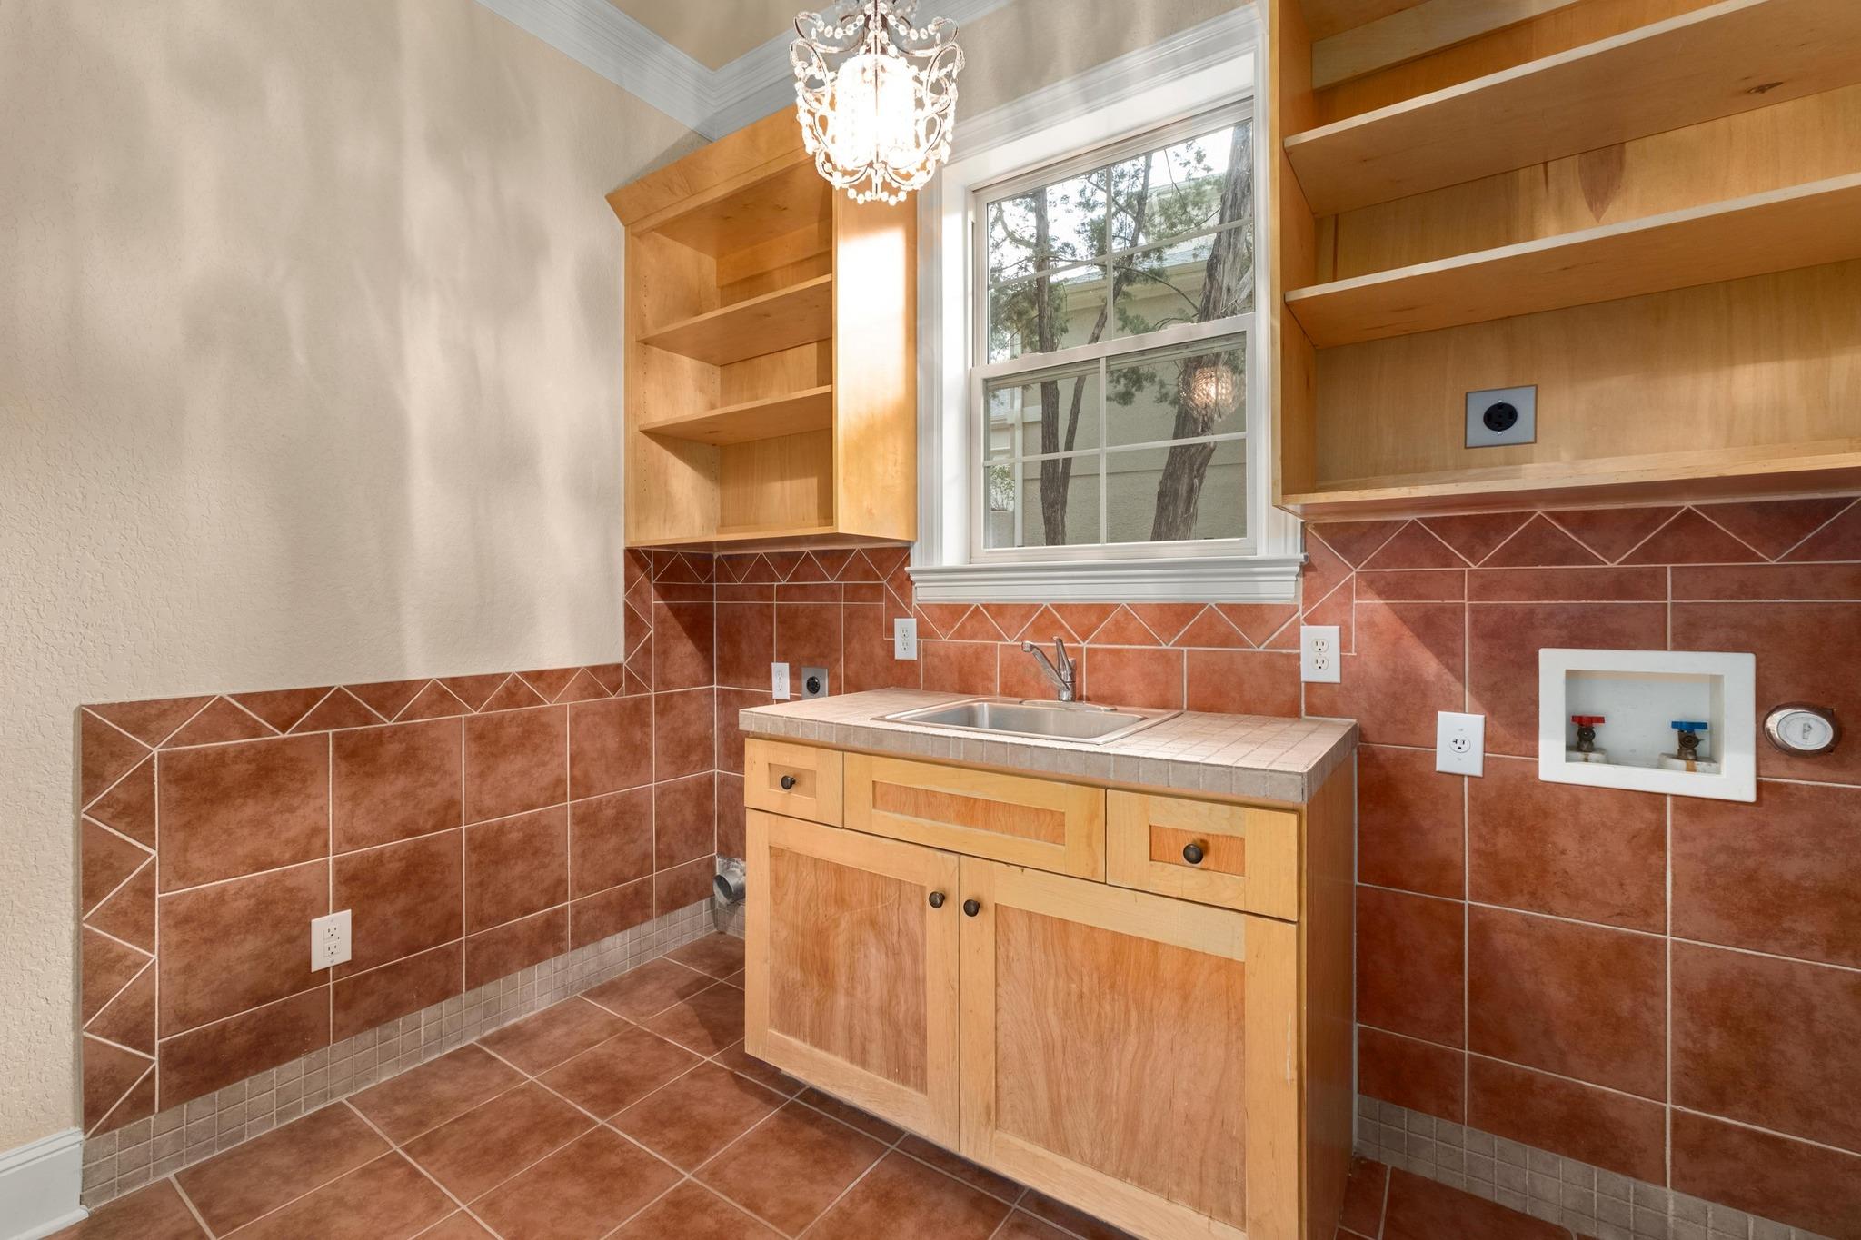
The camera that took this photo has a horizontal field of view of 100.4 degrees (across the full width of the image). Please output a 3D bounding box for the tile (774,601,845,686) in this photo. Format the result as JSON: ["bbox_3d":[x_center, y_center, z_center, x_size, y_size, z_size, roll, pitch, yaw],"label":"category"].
[{"bbox_3d":[-0.398,0.099,2.553,0.295,0.299,0.010,1,1,34],"label":"tile"}]

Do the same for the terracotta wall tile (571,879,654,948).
[{"bbox_3d":[-1.015,0.937,2.488,0.010,0.146,0.299,1,1,34],"label":"terracotta wall tile"}]

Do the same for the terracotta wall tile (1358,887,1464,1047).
[{"bbox_3d":[1.008,0.724,1.627,0.188,0.298,0.010,1,1,34],"label":"terracotta wall tile"}]

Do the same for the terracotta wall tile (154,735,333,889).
[{"bbox_3d":[-1.526,0.420,1.736,0.010,0.298,0.296,1,1,34],"label":"terracotta wall tile"}]

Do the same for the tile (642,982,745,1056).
[{"bbox_3d":[-0.630,1.171,2.275,0.299,0.010,0.300,0,1,34],"label":"tile"}]

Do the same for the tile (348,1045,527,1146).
[{"bbox_3d":[-1.224,1.177,1.933,0.296,0.010,0.302,0,1,34],"label":"tile"}]

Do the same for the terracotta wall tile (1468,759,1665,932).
[{"bbox_3d":[1.219,0.425,1.495,0.299,0.301,0.010,0,1,34],"label":"terracotta wall tile"}]

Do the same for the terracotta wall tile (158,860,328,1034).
[{"bbox_3d":[-1.522,0.721,1.734,0.010,0.301,0.297,1,1,34],"label":"terracotta wall tile"}]

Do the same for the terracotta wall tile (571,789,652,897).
[{"bbox_3d":[-1.011,0.707,2.473,0.010,0.296,0.296,1,1,34],"label":"terracotta wall tile"}]

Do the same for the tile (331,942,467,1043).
[{"bbox_3d":[-1.347,0.941,1.980,0.010,0.143,0.294,1,1,34],"label":"tile"}]

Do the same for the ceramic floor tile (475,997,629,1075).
[{"bbox_3d":[-1.052,1.173,2.189,0.296,0.010,0.306,0,1,34],"label":"ceramic floor tile"}]

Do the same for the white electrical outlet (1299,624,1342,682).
[{"bbox_3d":[0.859,0.077,1.706,0.078,0.123,0.009,1,1,34],"label":"white electrical outlet"}]

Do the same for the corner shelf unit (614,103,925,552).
[{"bbox_3d":[-0.512,-0.789,2.385,0.955,1.114,0.420,0,1,34],"label":"corner shelf unit"}]

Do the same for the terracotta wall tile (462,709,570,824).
[{"bbox_3d":[-1.194,0.414,2.247,0.010,0.303,0.300,0,1,34],"label":"terracotta wall tile"}]

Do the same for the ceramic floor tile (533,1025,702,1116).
[{"bbox_3d":[-0.802,1.175,2.020,0.299,0.010,0.306,0,1,34],"label":"ceramic floor tile"}]

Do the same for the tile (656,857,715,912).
[{"bbox_3d":[-0.860,0.937,2.730,0.010,0.150,0.260,1,1,34],"label":"tile"}]

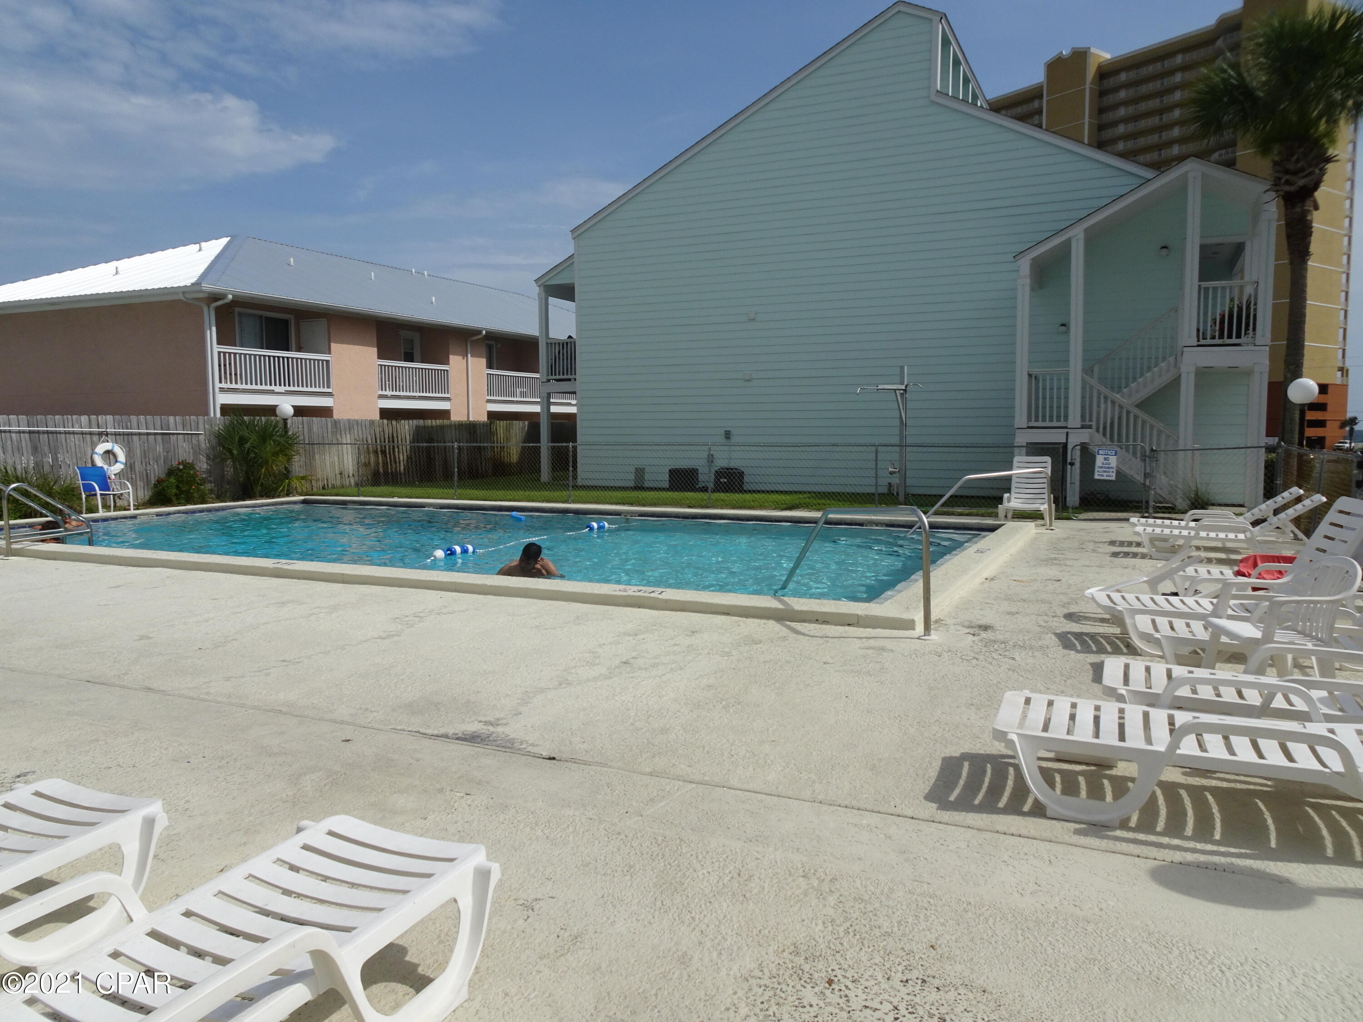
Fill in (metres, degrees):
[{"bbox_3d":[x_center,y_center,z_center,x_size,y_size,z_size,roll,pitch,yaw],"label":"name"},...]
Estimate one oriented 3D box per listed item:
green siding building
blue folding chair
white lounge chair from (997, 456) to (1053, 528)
[{"bbox_3d":[5.703,-6.097,25.995,16.400,10.550,15.500,2,6,25],"label":"green siding building"},{"bbox_3d":[-10.423,-0.372,17.088,0.680,0.850,0.600,2,6,23],"label":"blue folding chair"},{"bbox_3d":[5.416,-0.323,14.710,0.720,1.000,1.450,2,6,24],"label":"white lounge chair"}]

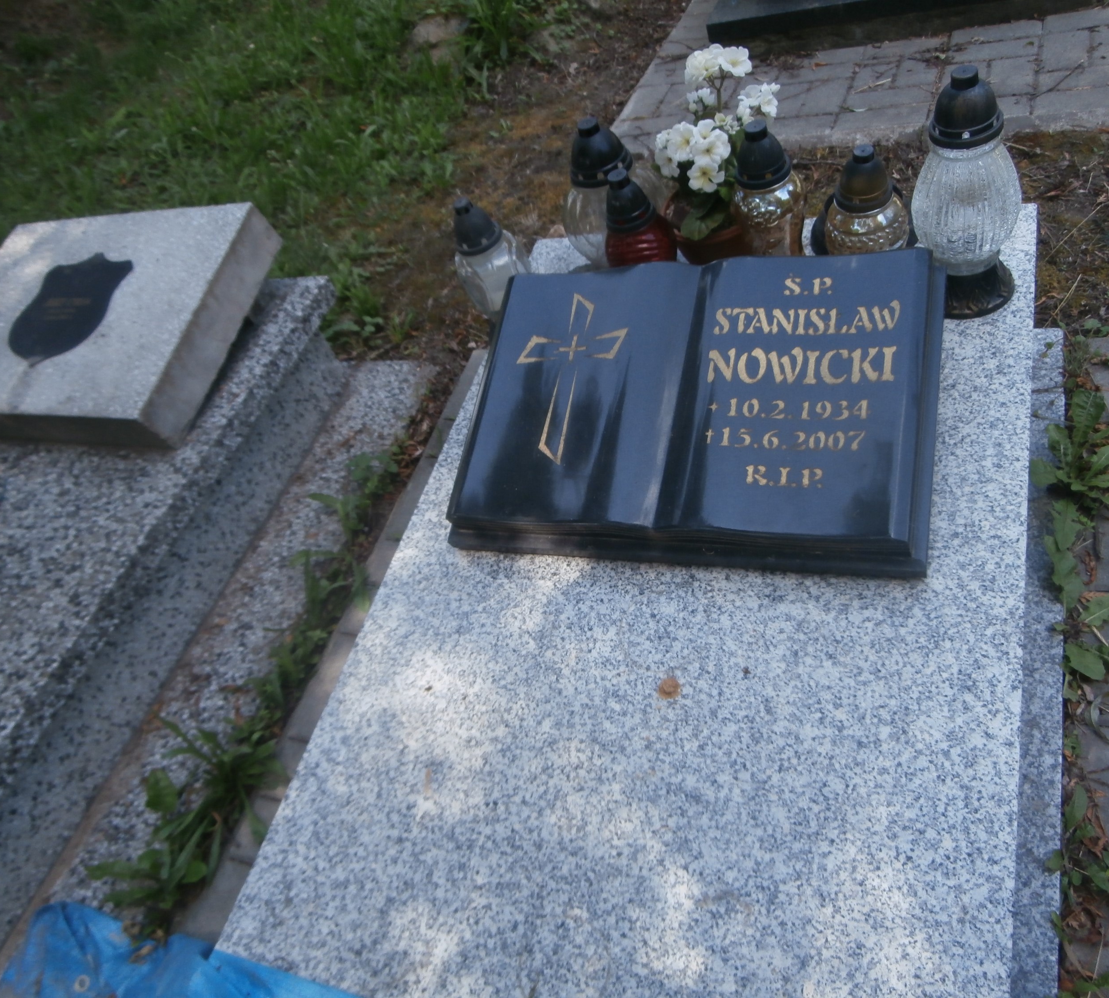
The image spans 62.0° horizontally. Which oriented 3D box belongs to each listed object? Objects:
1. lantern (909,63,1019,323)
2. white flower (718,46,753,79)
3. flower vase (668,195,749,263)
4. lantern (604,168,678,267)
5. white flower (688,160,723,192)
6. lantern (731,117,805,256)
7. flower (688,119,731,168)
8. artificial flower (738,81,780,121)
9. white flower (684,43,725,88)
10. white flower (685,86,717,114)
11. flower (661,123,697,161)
[{"bbox_3d":[0.519,-0.386,1.158,0.129,0.333,0.129,1,54,24],"label":"lantern"},{"bbox_3d":[0.235,-0.572,1.207,0.044,0.039,0.027,-11,32,16],"label":"white flower"},{"bbox_3d":[0.260,-0.418,1.443,0.158,0.112,0.158,-13,50,14],"label":"flower vase"},{"bbox_3d":[0.127,-0.384,1.387,0.108,0.241,0.108,-18,49,10],"label":"lantern"},{"bbox_3d":[0.214,-0.459,1.313,0.045,0.044,0.026,-13,35,13],"label":"white flower"},{"bbox_3d":[0.304,-0.398,1.293,0.100,0.284,0.100,-10,51,16],"label":"lantern"},{"bbox_3d":[0.215,-0.494,1.282,0.054,0.056,0.036,-13,32,14],"label":"flower"},{"bbox_3d":[0.274,-0.533,1.235,0.050,0.044,0.041,-10,36,16],"label":"artificial flower"},{"bbox_3d":[0.198,-0.575,1.223,0.051,0.050,0.042,-12,35,14],"label":"white flower"},{"bbox_3d":[0.204,-0.553,1.282,0.040,0.034,0.036,-12,35,14],"label":"white flower"},{"bbox_3d":[0.174,-0.502,1.296,0.049,0.050,0.036,-14,35,13],"label":"flower"}]

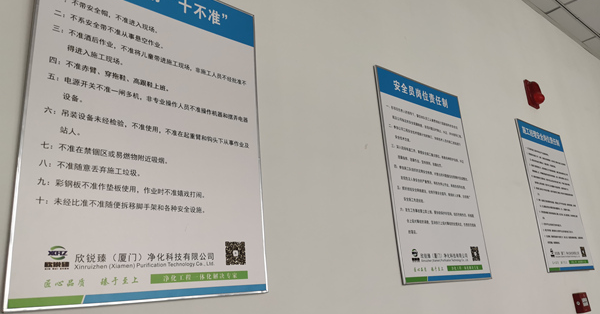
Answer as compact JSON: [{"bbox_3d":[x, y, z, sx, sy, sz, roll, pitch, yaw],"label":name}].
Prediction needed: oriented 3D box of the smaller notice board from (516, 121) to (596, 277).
[{"bbox_3d":[1.221,0.190,2.240,0.502,0.705,0.014,10,-22,-40],"label":"smaller notice board"}]

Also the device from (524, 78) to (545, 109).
[{"bbox_3d":[1.206,-0.322,2.381,0.096,0.143,0.060,10,-22,-40],"label":"device"}]

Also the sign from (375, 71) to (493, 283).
[{"bbox_3d":[0.464,0.065,1.599,0.502,0.705,0.014,10,-22,-40],"label":"sign"}]

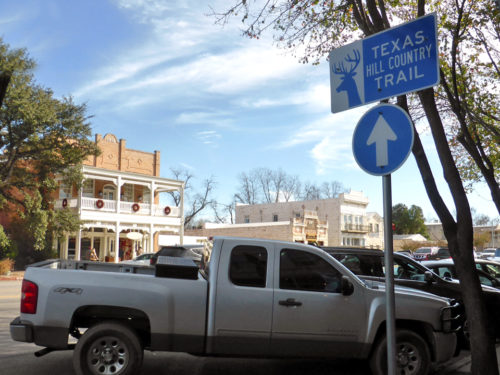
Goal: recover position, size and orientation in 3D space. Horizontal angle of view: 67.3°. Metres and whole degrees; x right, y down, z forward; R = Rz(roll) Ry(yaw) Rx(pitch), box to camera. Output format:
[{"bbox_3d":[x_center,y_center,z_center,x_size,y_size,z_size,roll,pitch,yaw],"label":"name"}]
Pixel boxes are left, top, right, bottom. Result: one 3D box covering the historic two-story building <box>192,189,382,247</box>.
[{"bbox_3d":[5.814,6.975,62.859,24.500,10.300,23.000,10,-13,-43],"label":"historic two-story building"}]

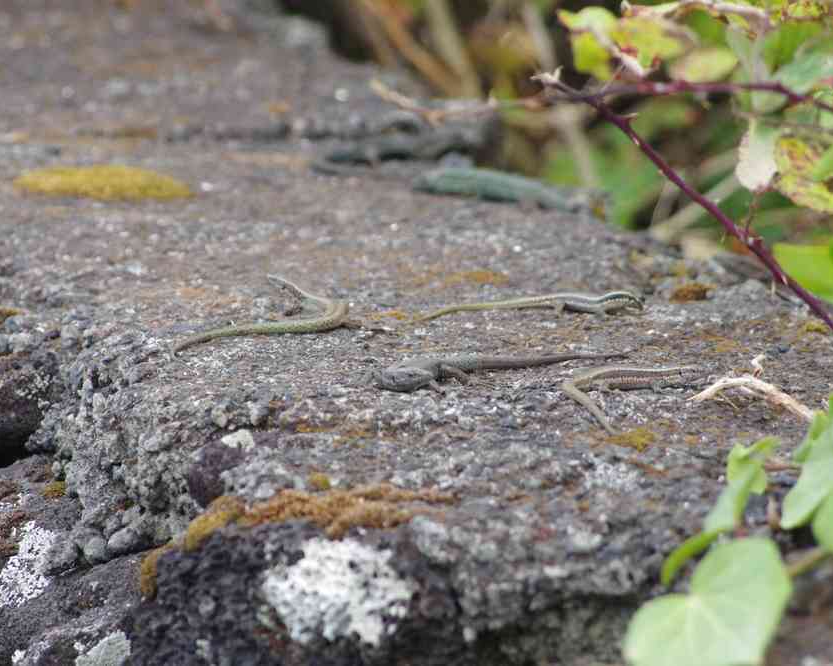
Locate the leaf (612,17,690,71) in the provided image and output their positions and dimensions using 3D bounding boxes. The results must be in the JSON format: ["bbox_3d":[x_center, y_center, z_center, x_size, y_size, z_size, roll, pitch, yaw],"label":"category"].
[{"bbox_3d":[0.120,-0.148,5.550,0.039,0.025,0.020,0,13,0],"label":"leaf"}]

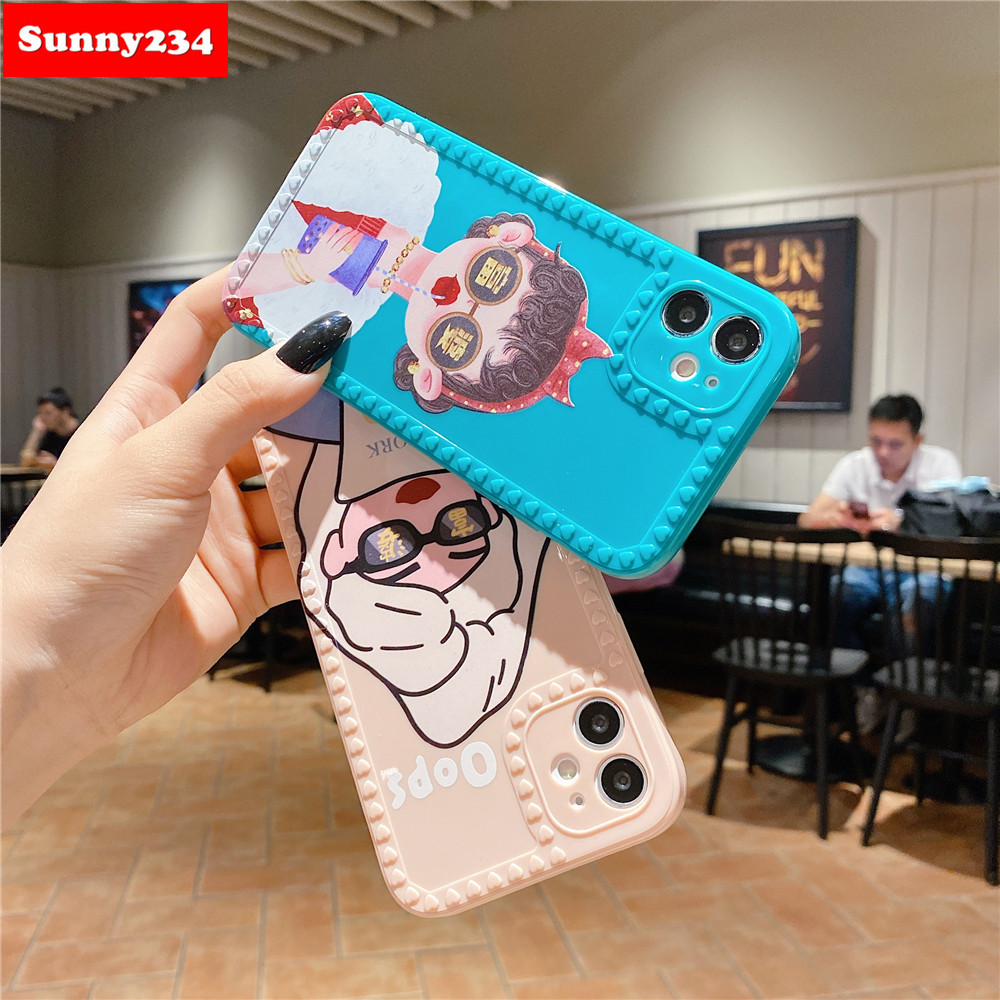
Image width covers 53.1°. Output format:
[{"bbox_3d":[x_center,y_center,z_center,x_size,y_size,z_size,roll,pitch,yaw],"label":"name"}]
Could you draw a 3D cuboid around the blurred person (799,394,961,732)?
[{"bbox_3d":[1.285,0.240,3.380,0.550,1.190,0.700,3,6,27],"label":"blurred person"}]

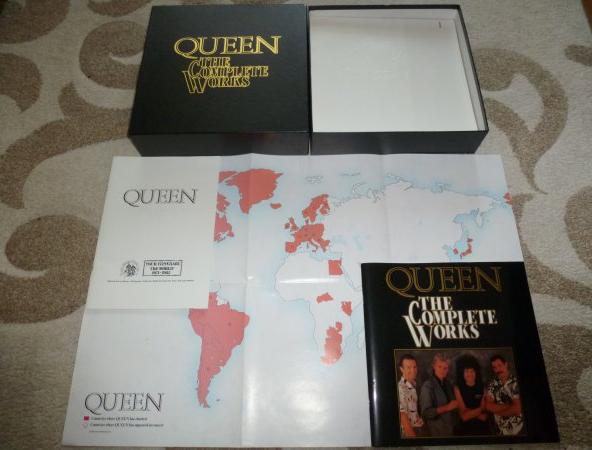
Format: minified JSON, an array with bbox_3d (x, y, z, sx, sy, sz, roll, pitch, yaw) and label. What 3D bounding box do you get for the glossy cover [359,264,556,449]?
[{"bbox_3d":[0.254,0.194,0.670,0.279,0.008,0.281,0,67,0],"label":"glossy cover"}]

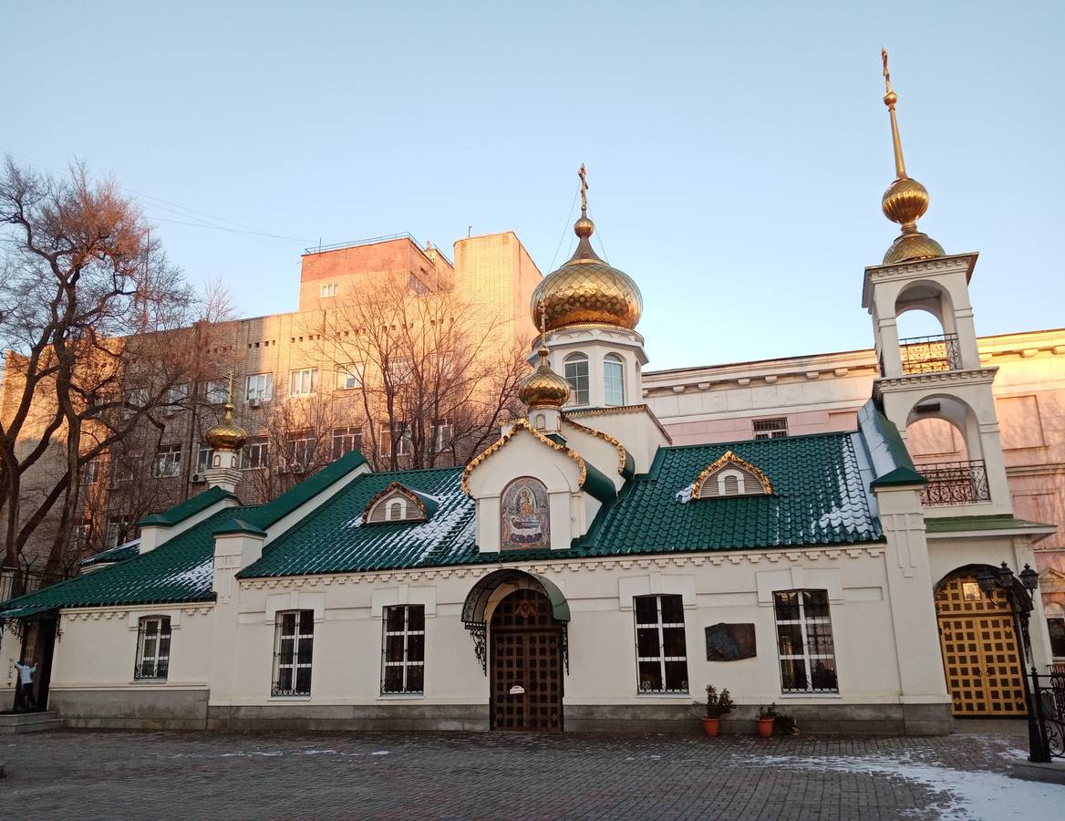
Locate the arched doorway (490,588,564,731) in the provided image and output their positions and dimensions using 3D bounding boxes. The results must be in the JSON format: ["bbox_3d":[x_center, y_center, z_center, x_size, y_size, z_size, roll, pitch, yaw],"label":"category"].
[{"bbox_3d":[-0.146,5.490,18.190,1.691,2.975,0.180,-6,-15,17],"label":"arched doorway"}]

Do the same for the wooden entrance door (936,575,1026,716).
[{"bbox_3d":[9.462,4.960,17.430,1.467,2.874,0.140,-6,-16,17],"label":"wooden entrance door"}]

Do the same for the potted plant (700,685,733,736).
[{"bbox_3d":[3.526,5.719,15.694,0.643,0.910,0.500,-6,-16,17],"label":"potted plant"}]

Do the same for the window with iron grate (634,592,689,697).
[{"bbox_3d":[2.694,4.879,17.238,1.057,2.018,0.180,-6,-15,17],"label":"window with iron grate"}]

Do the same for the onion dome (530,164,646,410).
[{"bbox_3d":[1.738,-3.899,26.363,3.900,8.941,3.900,-6,-16,17],"label":"onion dome"}]

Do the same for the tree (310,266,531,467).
[{"bbox_3d":[-4.263,0.793,31.621,7.800,13.174,7.500,-6,-15,17],"label":"tree"}]

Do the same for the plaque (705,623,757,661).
[{"bbox_3d":[3.904,4.554,16.148,0.948,0.743,0.070,-6,-16,17],"label":"plaque"}]

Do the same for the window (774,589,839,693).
[{"bbox_3d":[5.258,4.435,15.841,1.020,1.938,0.160,-6,-16,17],"label":"window"}]

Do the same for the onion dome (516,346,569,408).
[{"bbox_3d":[0.316,-0.874,21.257,1.350,1.658,1.350,-2,-14,0],"label":"onion dome"}]

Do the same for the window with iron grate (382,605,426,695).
[{"bbox_3d":[-2.890,5.310,18.298,1.047,1.920,0.160,-6,-16,17],"label":"window with iron grate"}]

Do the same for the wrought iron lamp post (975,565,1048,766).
[{"bbox_3d":[6.926,3.500,11.619,0.820,2.691,0.820,-6,-15,17],"label":"wrought iron lamp post"}]

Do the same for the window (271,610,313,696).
[{"bbox_3d":[-5.739,5.845,19.821,1.083,2.000,0.180,-6,-15,17],"label":"window"}]

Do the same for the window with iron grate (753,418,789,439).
[{"bbox_3d":[9.716,1.246,33.443,1.362,1.850,0.150,-6,-16,17],"label":"window with iron grate"}]

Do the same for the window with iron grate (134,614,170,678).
[{"bbox_3d":[-9.779,6.127,21.265,1.038,1.579,0.180,-6,-15,17],"label":"window with iron grate"}]

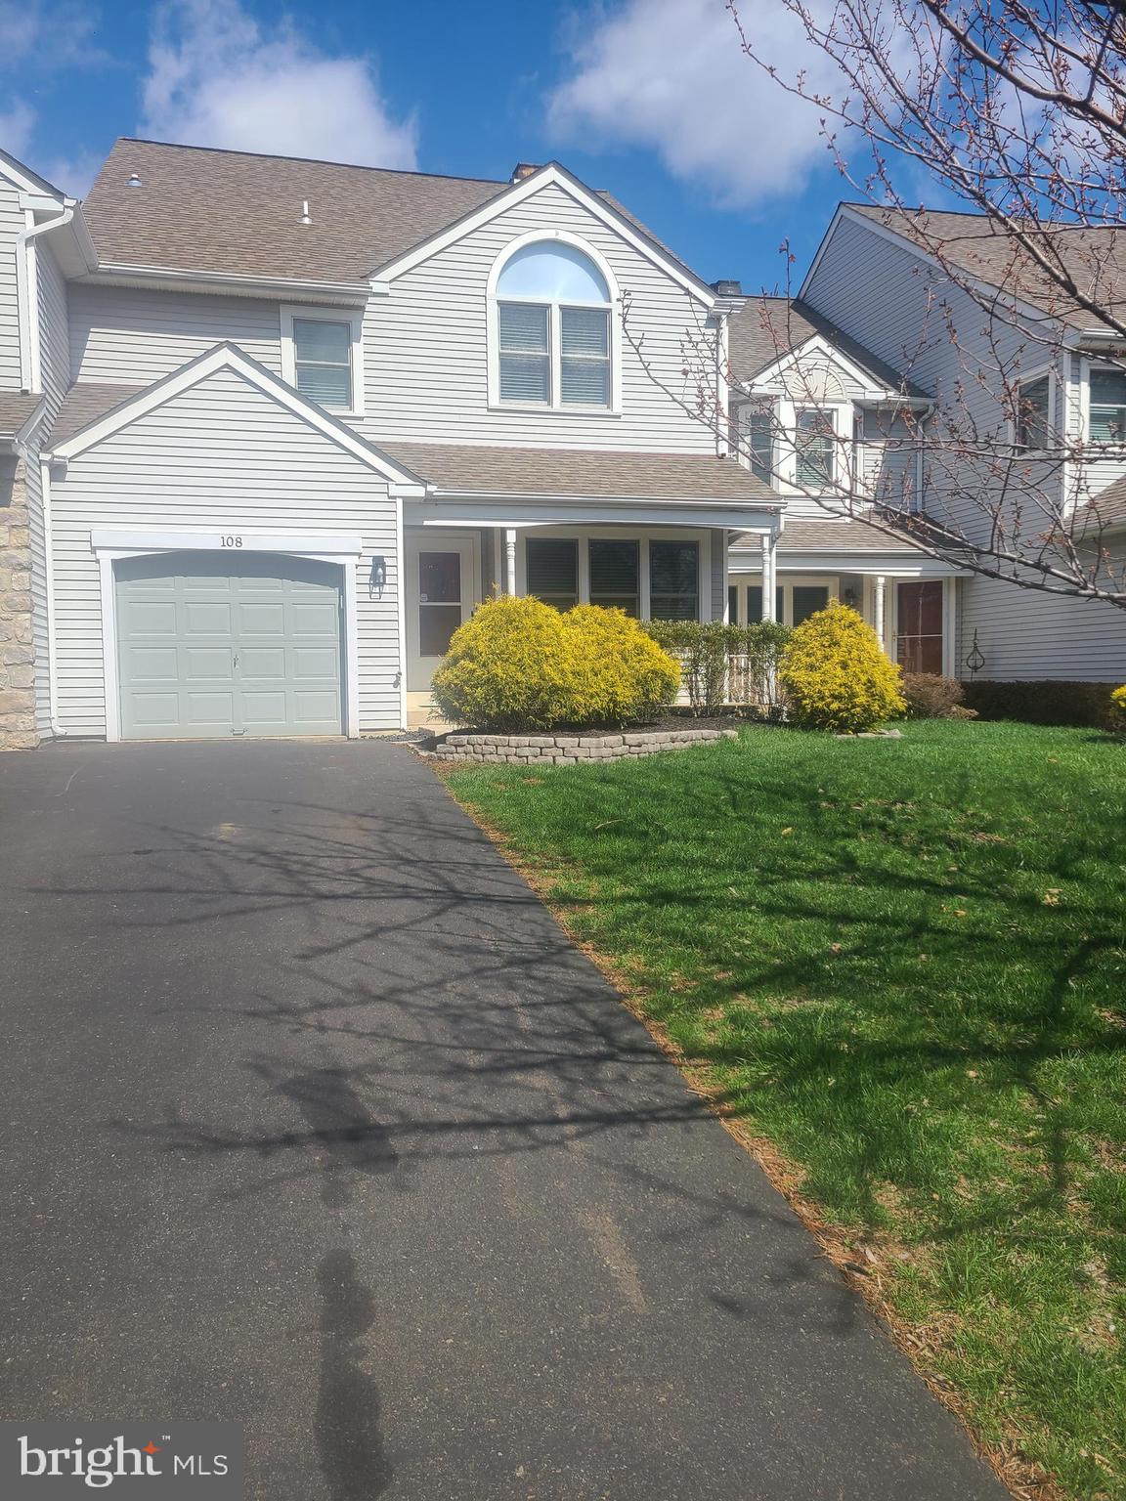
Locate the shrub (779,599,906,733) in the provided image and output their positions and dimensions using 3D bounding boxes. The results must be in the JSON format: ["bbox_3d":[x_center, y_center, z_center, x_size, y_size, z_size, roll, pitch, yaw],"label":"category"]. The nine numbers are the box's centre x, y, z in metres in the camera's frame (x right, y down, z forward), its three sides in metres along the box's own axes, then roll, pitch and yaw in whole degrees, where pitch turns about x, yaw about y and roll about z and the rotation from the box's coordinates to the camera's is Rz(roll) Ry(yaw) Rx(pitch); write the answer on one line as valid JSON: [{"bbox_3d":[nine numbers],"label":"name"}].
[{"bbox_3d":[3.320,-1.000,13.400,1.500,1.600,1.450,-1,3,-15],"label":"shrub"}]

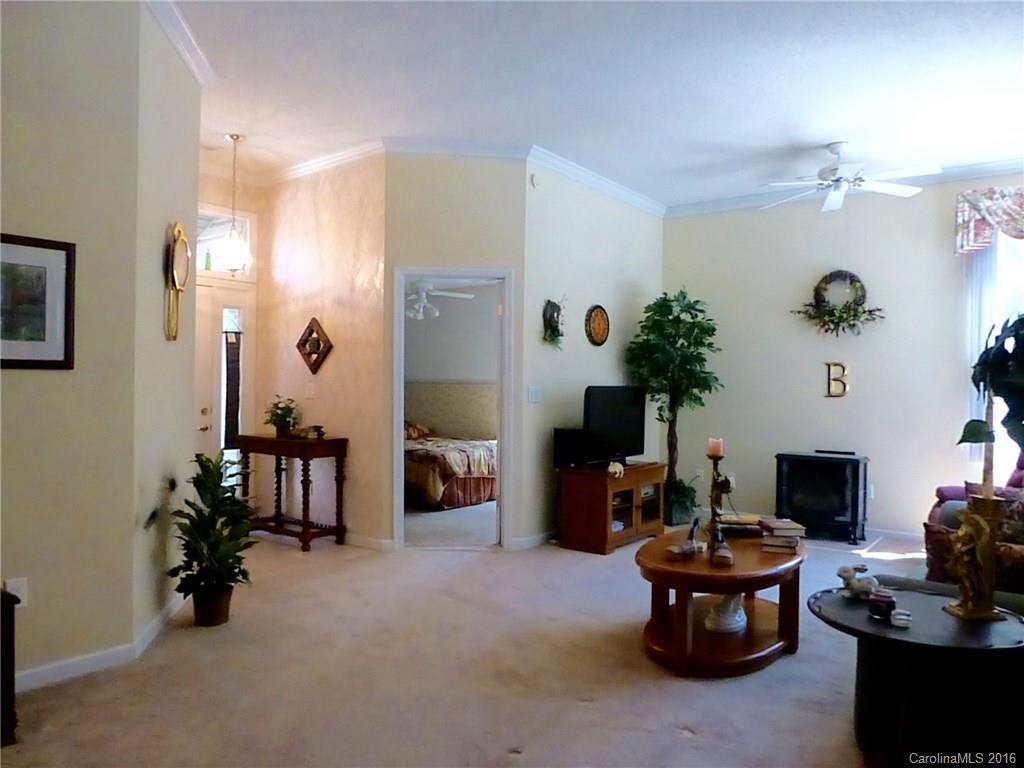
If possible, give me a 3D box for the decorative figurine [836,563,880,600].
[{"bbox_3d":[1.341,0.763,2.749,0.145,0.120,0.075,1,0,14],"label":"decorative figurine"}]

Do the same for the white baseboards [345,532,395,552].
[{"bbox_3d":[-1.092,1.198,5.347,0.500,0.080,0.040,1,0,35],"label":"white baseboards"}]

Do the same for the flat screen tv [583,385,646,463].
[{"bbox_3d":[0.852,0.341,5.770,0.200,0.640,0.900,1,0,40],"label":"flat screen tv"}]

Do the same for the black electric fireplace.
[{"bbox_3d":[2.638,0.953,6.049,0.670,0.700,0.320,1,0,35],"label":"black electric fireplace"}]

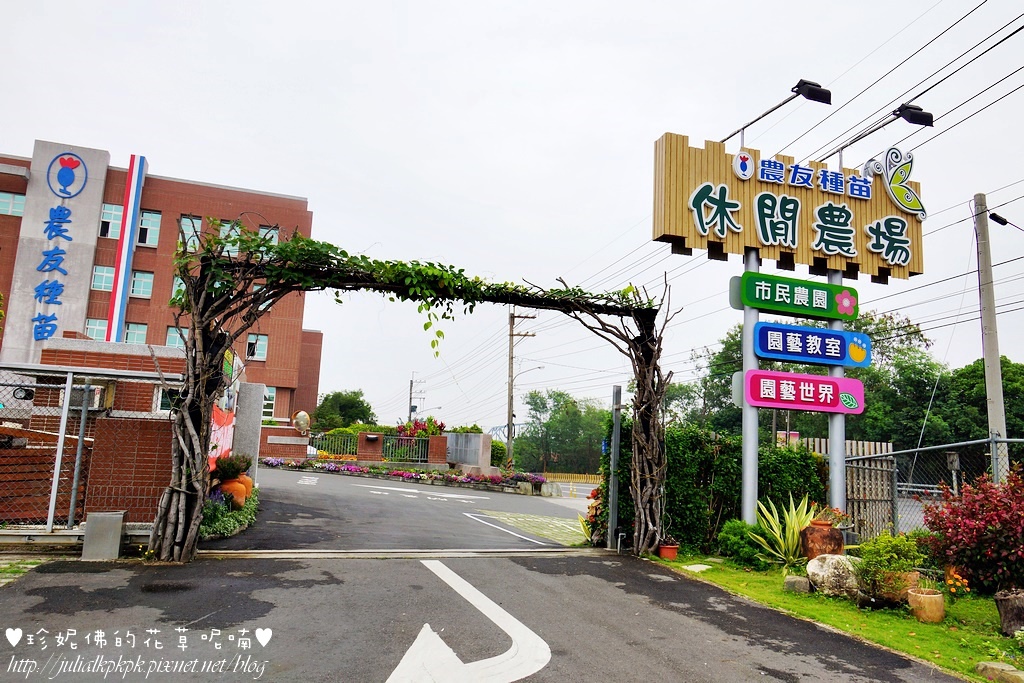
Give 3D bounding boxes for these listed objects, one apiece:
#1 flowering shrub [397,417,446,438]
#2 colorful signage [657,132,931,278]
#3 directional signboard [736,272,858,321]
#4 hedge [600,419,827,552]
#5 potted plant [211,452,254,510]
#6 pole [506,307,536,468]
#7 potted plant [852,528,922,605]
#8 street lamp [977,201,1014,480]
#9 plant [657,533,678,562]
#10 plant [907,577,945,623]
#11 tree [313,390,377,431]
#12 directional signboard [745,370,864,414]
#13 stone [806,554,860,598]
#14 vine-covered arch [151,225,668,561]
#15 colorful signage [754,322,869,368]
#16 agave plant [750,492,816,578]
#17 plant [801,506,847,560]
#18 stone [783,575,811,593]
[{"bbox_3d":[-3.707,3.852,28.000,2.037,1.546,1.600,6,-9,-18],"label":"flowering shrub"},{"bbox_3d":[4.378,-1.956,10.565,4.686,1.667,0.360,5,-9,-17],"label":"colorful signage"},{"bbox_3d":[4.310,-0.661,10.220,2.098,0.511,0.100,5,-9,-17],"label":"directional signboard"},{"bbox_3d":[3.193,2.236,10.565,3.496,1.850,0.840,5,-9,-17],"label":"hedge"},{"bbox_3d":[-4.658,2.338,11.404,0.620,0.950,0.620,6,-9,-21],"label":"potted plant"},{"bbox_3d":[0.653,2.813,41.039,1.800,10.043,0.400,6,-9,-18],"label":"pole"},{"bbox_3d":[3.843,2.316,7.000,0.629,0.734,0.598,6,-9,-18],"label":"potted plant"},{"bbox_3d":[9.252,0.474,13.102,0.270,6.864,0.270,6,-9,-18],"label":"street lamp"},{"bbox_3d":[2.155,2.833,9.400,0.292,0.303,0.292,3,-9,0],"label":"plant"},{"bbox_3d":[3.904,2.432,6.450,0.294,0.352,0.294,6,-9,-18],"label":"plant"},{"bbox_3d":[-10.530,5.274,43.000,3.926,4.383,3.926,6,-9,-18],"label":"tree"},{"bbox_3d":[4.460,0.785,10.310,2.200,0.540,0.120,6,-9,-18],"label":"directional signboard"},{"bbox_3d":[3.488,2.540,7.392,0.500,0.380,0.400,5,-9,-17],"label":"stone"},{"bbox_3d":[-0.853,0.833,8.910,6.432,3.750,0.680,6,-9,-20],"label":"vine-covered arch"},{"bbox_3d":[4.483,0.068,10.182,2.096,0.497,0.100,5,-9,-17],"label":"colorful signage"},{"bbox_3d":[3.657,2.615,9.250,0.856,1.061,0.856,6,-9,-18],"label":"agave plant"},{"bbox_3d":[4.404,2.715,9.650,0.590,0.690,0.573,6,-9,-18],"label":"plant"},{"bbox_3d":[3.129,2.645,7.511,0.250,0.170,0.200,5,-9,-17],"label":"stone"}]

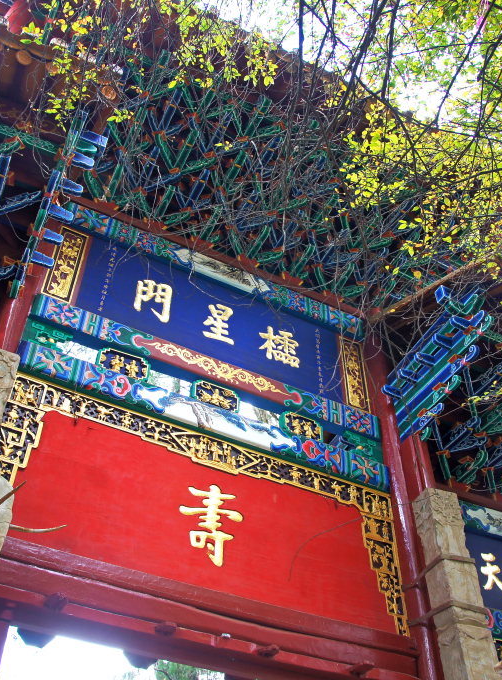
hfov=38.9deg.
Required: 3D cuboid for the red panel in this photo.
[{"bbox_3d":[-0.246,1.244,5.059,3.165,1.107,0.061,21,-47,-19],"label":"red panel"}]

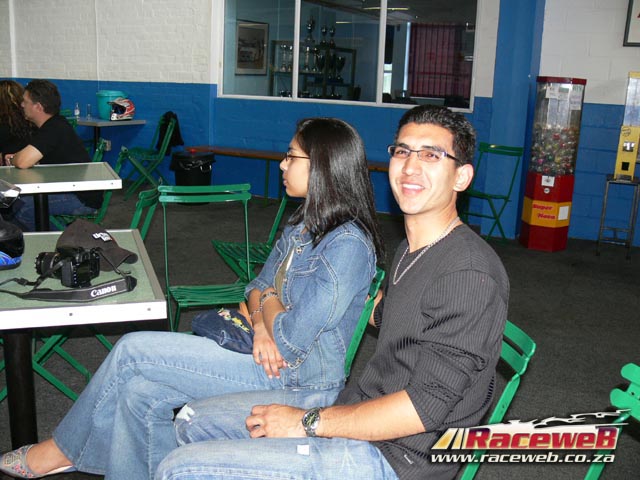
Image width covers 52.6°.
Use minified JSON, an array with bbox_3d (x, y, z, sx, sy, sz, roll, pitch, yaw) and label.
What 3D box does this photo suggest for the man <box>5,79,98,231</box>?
[{"bbox_3d":[-1.705,-0.387,4.114,0.730,1.270,0.520,2,14,-2],"label":"man"}]

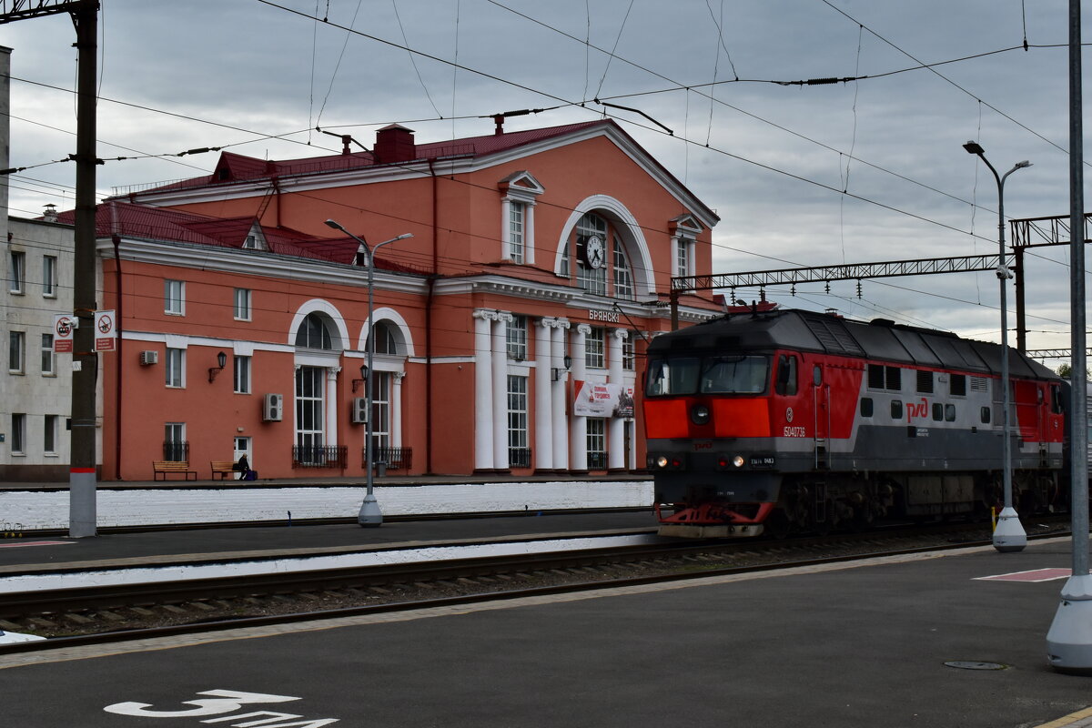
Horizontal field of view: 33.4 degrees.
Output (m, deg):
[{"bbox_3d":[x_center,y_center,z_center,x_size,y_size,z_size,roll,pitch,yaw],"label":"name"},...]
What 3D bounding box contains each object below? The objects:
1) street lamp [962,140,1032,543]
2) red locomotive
[{"bbox_3d":[7.419,-0.211,29.450,0.540,6.520,2.500,-3,-4,35],"label":"street lamp"},{"bbox_3d":[8.881,1.641,47.119,3.040,5.130,20.900,-2,-4,33],"label":"red locomotive"}]

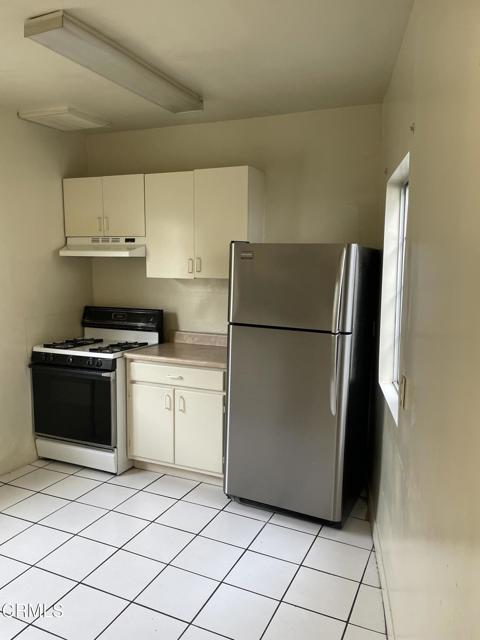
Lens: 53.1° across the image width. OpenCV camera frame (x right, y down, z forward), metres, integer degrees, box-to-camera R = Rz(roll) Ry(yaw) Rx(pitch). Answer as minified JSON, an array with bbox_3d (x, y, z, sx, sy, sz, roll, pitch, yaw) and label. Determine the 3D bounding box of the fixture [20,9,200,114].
[{"bbox_3d":[-0.610,-1.376,2.679,0.227,0.073,1.197,4,7,26],"label":"fixture"}]

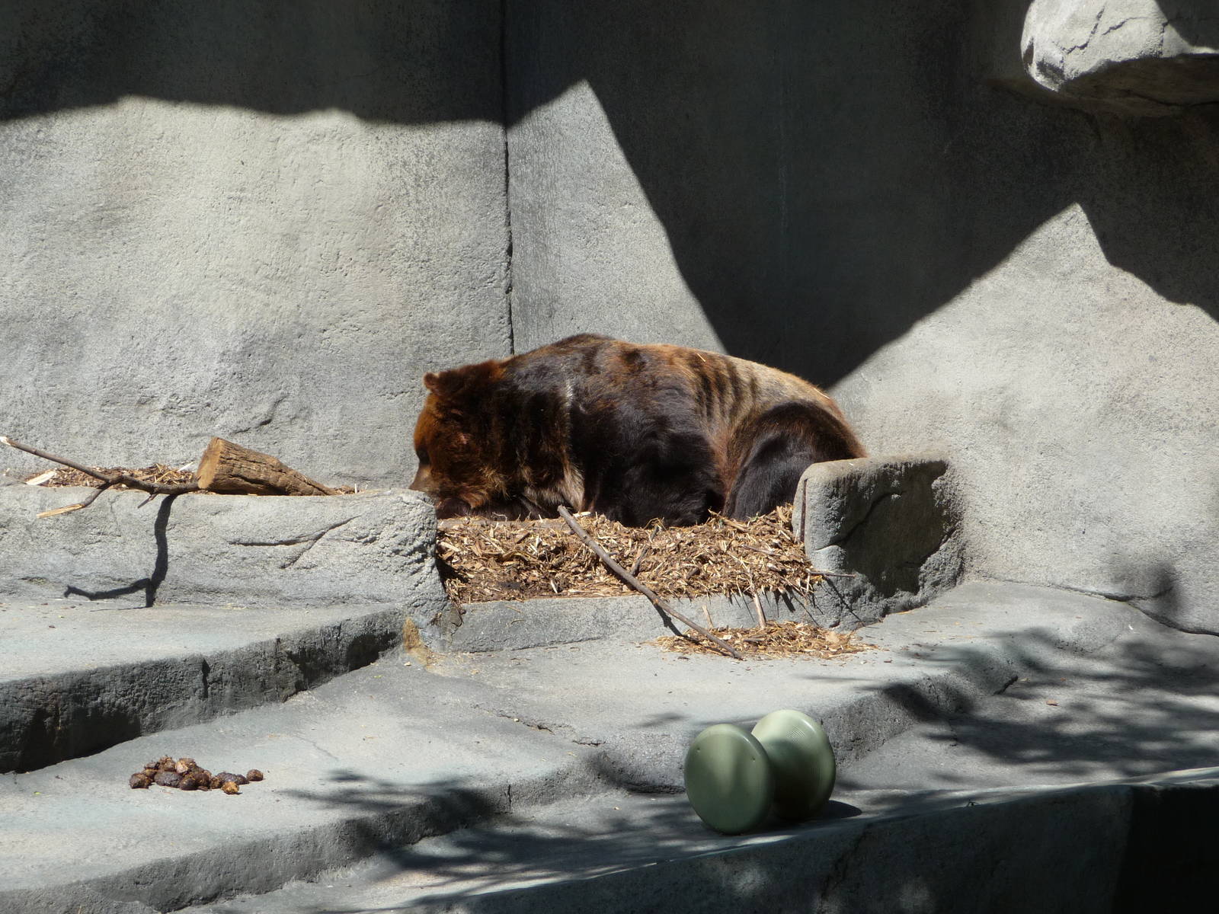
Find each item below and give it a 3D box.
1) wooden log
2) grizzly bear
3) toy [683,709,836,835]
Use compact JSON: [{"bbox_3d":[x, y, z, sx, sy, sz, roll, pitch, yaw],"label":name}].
[{"bbox_3d":[-1.214,0.036,18.400,0.490,0.190,0.190,-4,9,-19],"label":"wooden log"},{"bbox_3d":[0.100,-0.111,18.500,1.590,0.660,0.800,-1,9,0],"label":"grizzly bear"},{"bbox_3d":[0.475,0.997,16.400,0.350,0.352,0.350,7,12,40],"label":"toy"}]

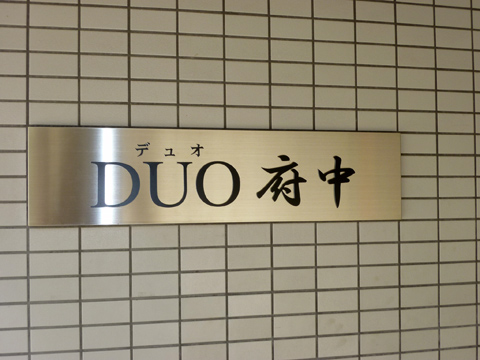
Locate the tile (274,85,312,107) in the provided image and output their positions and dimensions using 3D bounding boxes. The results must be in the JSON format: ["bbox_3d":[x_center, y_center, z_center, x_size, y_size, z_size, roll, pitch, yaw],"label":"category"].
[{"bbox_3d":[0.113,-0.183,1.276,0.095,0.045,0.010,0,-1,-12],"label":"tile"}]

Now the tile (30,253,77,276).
[{"bbox_3d":[-0.371,0.169,1.163,0.095,0.045,0.008,0,-1,-13],"label":"tile"}]

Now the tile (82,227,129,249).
[{"bbox_3d":[-0.274,0.118,1.187,0.095,0.045,0.008,0,-1,-13],"label":"tile"}]

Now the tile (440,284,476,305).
[{"bbox_3d":[0.508,0.266,1.358,0.095,0.045,0.008,0,-1,-13],"label":"tile"}]

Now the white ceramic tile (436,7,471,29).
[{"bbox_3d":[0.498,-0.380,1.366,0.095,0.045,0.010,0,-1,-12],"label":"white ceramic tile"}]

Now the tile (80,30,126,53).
[{"bbox_3d":[-0.278,-0.282,1.197,0.095,0.045,0.008,0,-2,-13],"label":"tile"}]

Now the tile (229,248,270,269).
[{"bbox_3d":[0.019,0.167,1.250,0.095,0.045,0.008,0,-2,-13],"label":"tile"}]

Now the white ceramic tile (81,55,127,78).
[{"bbox_3d":[-0.277,-0.232,1.196,0.095,0.045,0.008,0,-2,-13],"label":"white ceramic tile"}]

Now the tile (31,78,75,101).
[{"bbox_3d":[-0.374,-0.182,1.172,0.095,0.045,0.008,0,-2,-13],"label":"tile"}]

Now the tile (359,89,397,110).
[{"bbox_3d":[0.309,-0.183,1.325,0.095,0.045,0.008,0,-2,-13],"label":"tile"}]

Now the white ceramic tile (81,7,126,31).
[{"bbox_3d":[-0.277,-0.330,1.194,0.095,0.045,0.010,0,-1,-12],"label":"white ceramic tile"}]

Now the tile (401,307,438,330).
[{"bbox_3d":[0.411,0.316,1.336,0.095,0.045,0.008,0,-2,-13],"label":"tile"}]

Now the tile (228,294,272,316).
[{"bbox_3d":[0.020,0.267,1.248,0.096,0.045,0.009,0,-2,-13],"label":"tile"}]

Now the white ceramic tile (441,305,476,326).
[{"bbox_3d":[0.508,0.316,1.358,0.095,0.045,0.008,0,-2,-13],"label":"white ceramic tile"}]

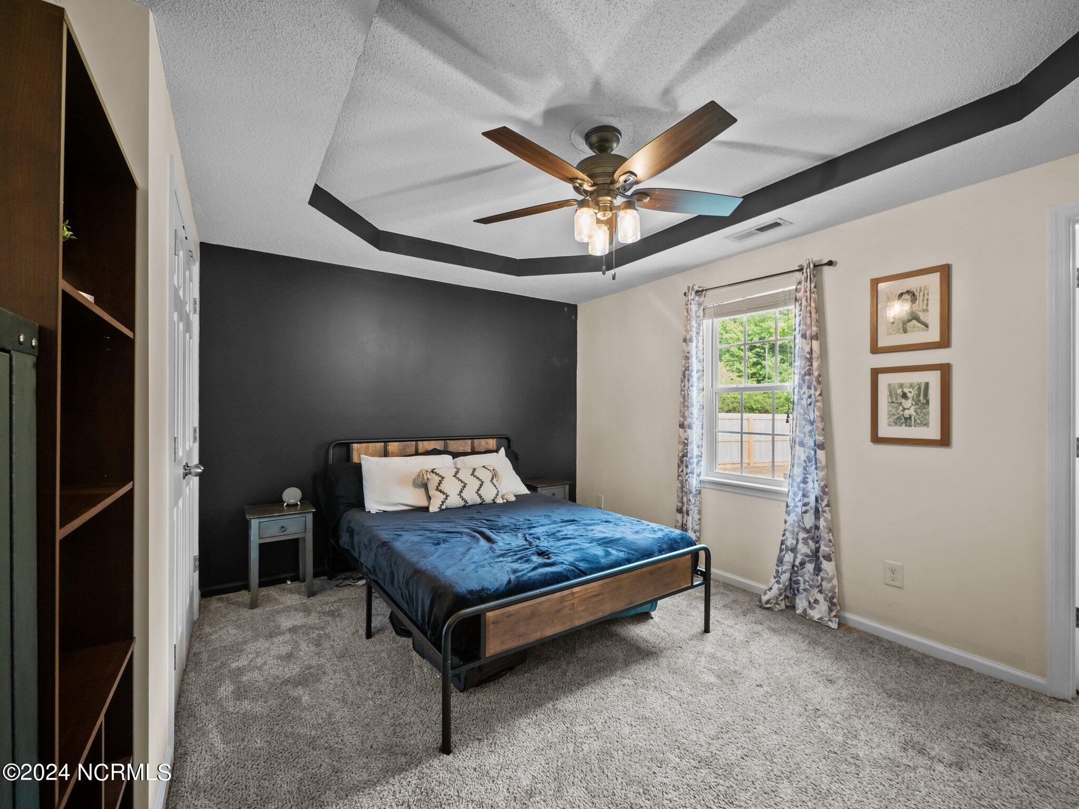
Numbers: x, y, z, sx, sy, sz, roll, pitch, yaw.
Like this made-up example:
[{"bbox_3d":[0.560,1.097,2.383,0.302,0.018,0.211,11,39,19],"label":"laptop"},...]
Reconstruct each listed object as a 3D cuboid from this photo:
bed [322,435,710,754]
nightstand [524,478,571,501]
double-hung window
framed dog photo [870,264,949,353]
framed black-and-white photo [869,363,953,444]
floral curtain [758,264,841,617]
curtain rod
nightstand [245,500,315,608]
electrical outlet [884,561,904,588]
[{"bbox_3d":[-0.307,0.760,2.826,1.570,0.980,2.070,0,0,-35],"label":"bed"},{"bbox_3d":[0.043,0.979,3.956,0.365,0.565,0.350,0,0,-34],"label":"nightstand"},{"bbox_3d":[1.460,-0.055,3.003,0.110,1.360,0.770,0,0,-34],"label":"double-hung window"},{"bbox_3d":[1.905,-0.484,2.262,0.020,0.407,0.330,0,0,-34],"label":"framed dog photo"},{"bbox_3d":[1.906,0.004,2.258,0.020,0.405,0.330,0,0,-34],"label":"framed black-and-white photo"},{"bbox_3d":[1.546,0.197,2.603,0.160,2.110,0.430,0,0,-34],"label":"floral curtain"},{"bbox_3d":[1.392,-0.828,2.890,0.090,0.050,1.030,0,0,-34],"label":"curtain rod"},{"bbox_3d":[-1.705,0.974,2.877,0.367,0.570,0.355,0,0,-34],"label":"nightstand"},{"bbox_3d":[1.876,0.902,2.311,0.010,0.134,0.085,0,0,-34],"label":"electrical outlet"}]

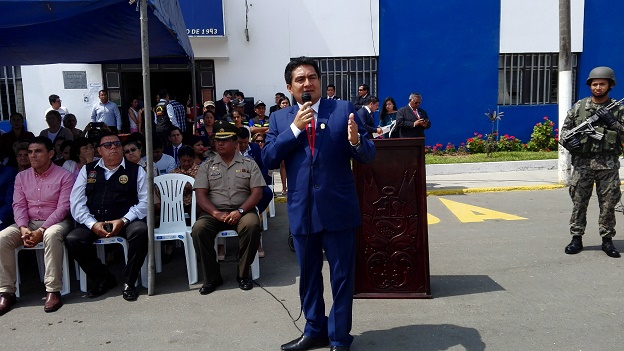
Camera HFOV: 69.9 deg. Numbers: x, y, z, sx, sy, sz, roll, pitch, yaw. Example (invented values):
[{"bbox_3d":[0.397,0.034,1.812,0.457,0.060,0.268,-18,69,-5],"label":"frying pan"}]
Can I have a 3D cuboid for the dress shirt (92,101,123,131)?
[{"bbox_3d":[-3.921,-1.142,8.513,0.570,0.620,0.280,-3,8,-15],"label":"dress shirt"}]

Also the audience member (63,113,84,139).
[{"bbox_3d":[-3.378,-0.159,6.330,0.420,1.460,0.280,-3,8,-15],"label":"audience member"}]

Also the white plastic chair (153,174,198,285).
[{"bbox_3d":[-1.216,0.457,3.878,0.490,0.840,0.530,-3,8,-10],"label":"white plastic chair"}]

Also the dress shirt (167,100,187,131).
[{"bbox_3d":[-2.644,-1.153,8.717,0.480,0.720,0.300,-2,7,-9],"label":"dress shirt"}]

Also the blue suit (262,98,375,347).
[{"bbox_3d":[0.040,0.280,2.665,0.620,1.440,0.400,0,8,10],"label":"blue suit"}]

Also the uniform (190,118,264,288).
[{"bbox_3d":[-0.726,0.217,3.881,0.600,1.360,0.780,-3,7,-10],"label":"uniform"}]

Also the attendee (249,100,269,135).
[{"bbox_3d":[-0.851,-0.362,7.306,0.520,1.700,0.360,-2,7,-7],"label":"attendee"}]

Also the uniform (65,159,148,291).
[{"bbox_3d":[-1.756,0.373,3.837,0.620,1.070,0.740,-2,7,-9],"label":"uniform"}]

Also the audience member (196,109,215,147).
[{"bbox_3d":[-1.458,-0.202,6.330,0.430,1.470,0.280,-3,8,-10],"label":"audience member"}]

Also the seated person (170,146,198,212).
[{"bbox_3d":[-1.331,0.244,4.739,0.480,1.130,0.740,-2,7,-9],"label":"seated person"}]

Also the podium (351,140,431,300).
[{"bbox_3d":[0.587,0.313,3.494,0.650,1.200,0.420,-1,7,3],"label":"podium"}]

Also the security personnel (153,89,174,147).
[{"bbox_3d":[-2.794,-0.756,8.462,0.550,1.740,0.400,1,7,17],"label":"security personnel"}]

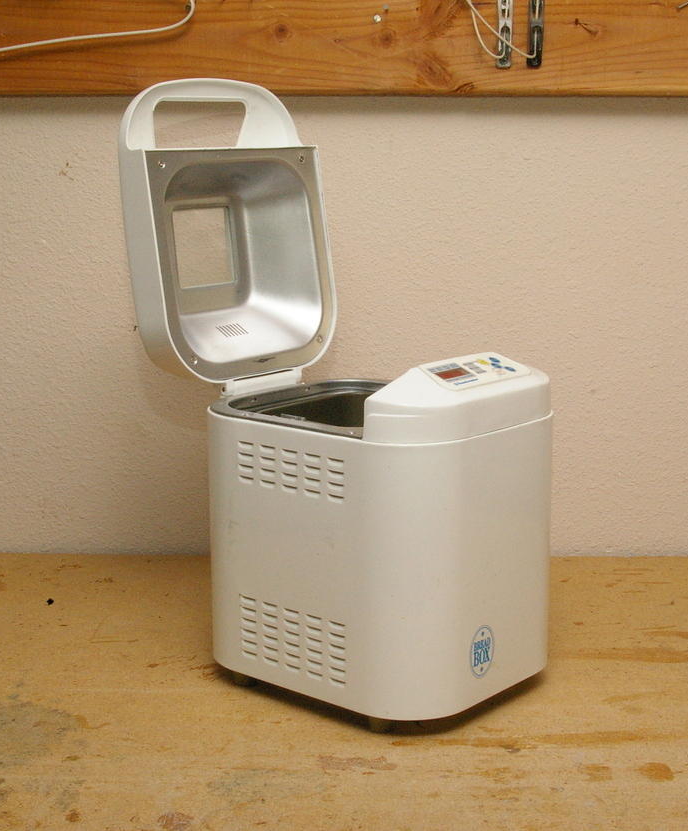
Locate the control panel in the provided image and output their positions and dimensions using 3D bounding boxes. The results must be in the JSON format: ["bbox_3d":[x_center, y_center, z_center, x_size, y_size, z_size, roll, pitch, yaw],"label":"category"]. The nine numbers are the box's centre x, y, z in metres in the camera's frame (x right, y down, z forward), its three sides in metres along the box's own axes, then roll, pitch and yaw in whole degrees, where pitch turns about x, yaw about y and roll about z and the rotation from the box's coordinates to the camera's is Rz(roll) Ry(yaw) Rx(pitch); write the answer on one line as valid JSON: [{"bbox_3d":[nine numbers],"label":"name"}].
[{"bbox_3d":[0.120,-0.041,1.268,0.051,0.006,0.138,33,28,33],"label":"control panel"}]

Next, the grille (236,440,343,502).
[{"bbox_3d":[-0.049,0.052,1.245,0.134,0.039,0.005,9,14,41],"label":"grille"}]

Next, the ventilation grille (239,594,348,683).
[{"bbox_3d":[-0.048,0.213,1.274,0.134,0.061,0.005,9,14,41],"label":"ventilation grille"}]

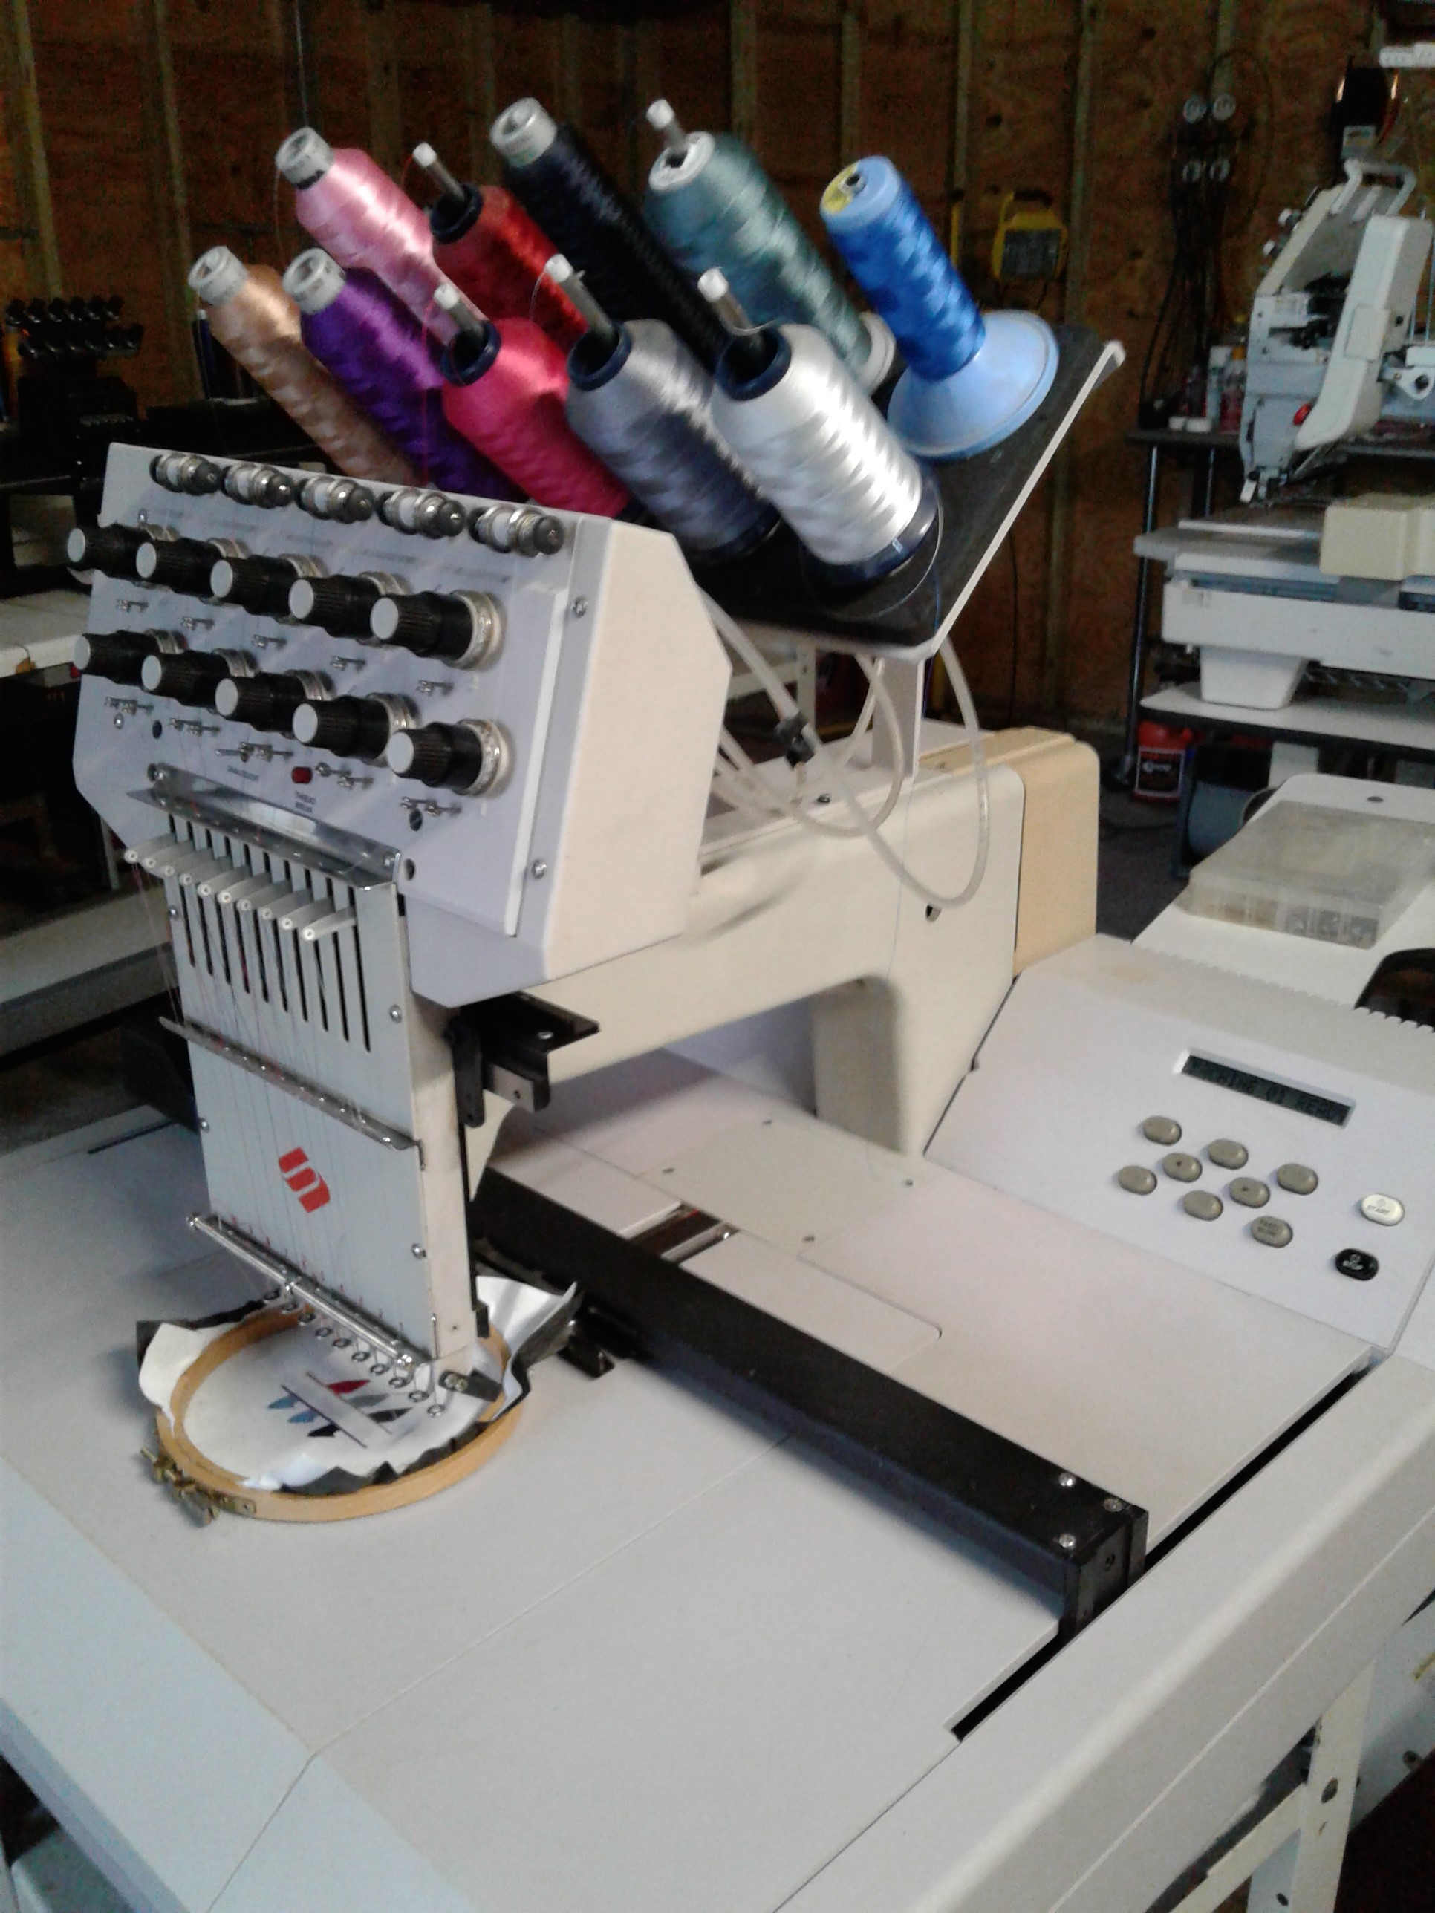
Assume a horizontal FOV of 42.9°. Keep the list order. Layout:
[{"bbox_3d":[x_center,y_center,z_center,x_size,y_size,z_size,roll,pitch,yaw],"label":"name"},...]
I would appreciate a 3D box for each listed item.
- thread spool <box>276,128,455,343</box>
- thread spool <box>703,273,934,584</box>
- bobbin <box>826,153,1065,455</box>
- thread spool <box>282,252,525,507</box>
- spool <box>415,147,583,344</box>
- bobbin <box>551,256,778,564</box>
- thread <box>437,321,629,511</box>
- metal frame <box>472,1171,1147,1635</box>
[{"bbox_3d":[-0.178,-0.388,1.022,0.052,0.162,0.052,18,73,41],"label":"thread spool"},{"bbox_3d":[0.034,-0.229,0.777,0.067,0.152,0.067,-18,53,25],"label":"thread spool"},{"bbox_3d":[0.088,-0.294,0.803,0.087,0.120,0.087,-18,53,25],"label":"bobbin"},{"bbox_3d":[-0.160,-0.295,0.949,0.051,0.162,0.051,18,73,41],"label":"thread spool"},{"bbox_3d":[-0.111,-0.364,0.968,0.061,0.149,0.061,18,73,41],"label":"spool"},{"bbox_3d":[-0.021,-0.242,0.849,0.063,0.115,0.063,18,73,41],"label":"bobbin"},{"bbox_3d":[-0.082,-0.261,0.911,0.063,0.105,0.063,18,73,41],"label":"thread"},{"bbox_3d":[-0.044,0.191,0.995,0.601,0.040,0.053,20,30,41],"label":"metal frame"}]

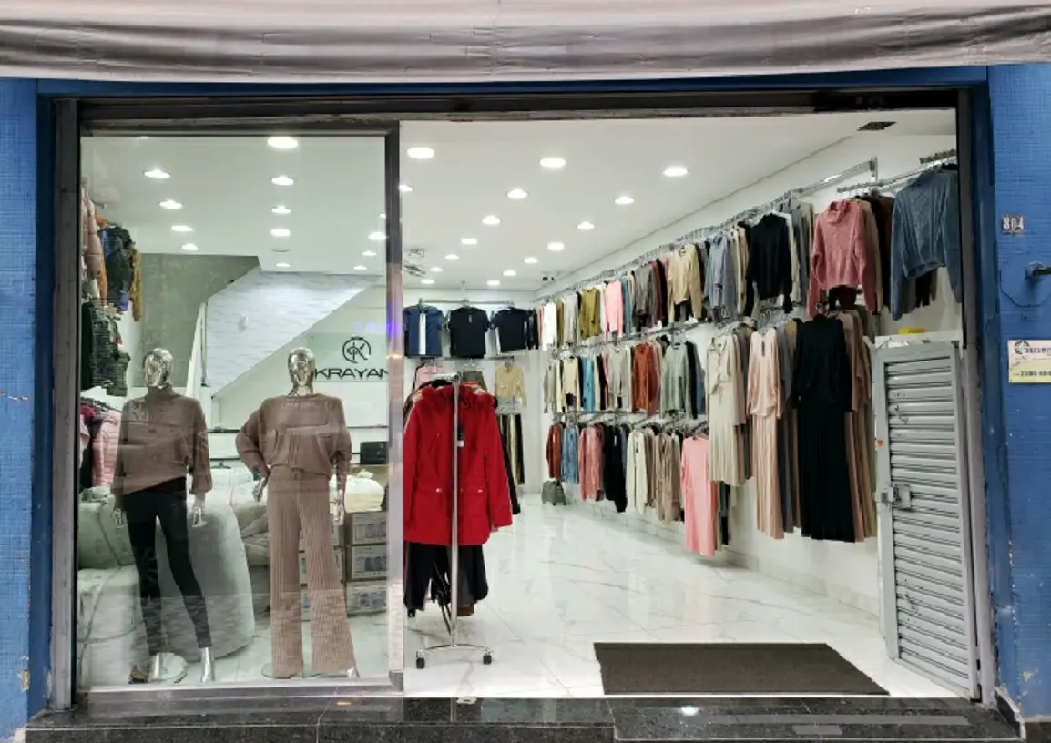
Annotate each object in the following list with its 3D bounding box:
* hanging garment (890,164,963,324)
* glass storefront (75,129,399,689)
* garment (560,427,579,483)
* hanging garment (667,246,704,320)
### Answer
[{"bbox_3d":[2.198,-0.700,4.322,0.480,0.840,0.180,0,-2,-16],"label":"hanging garment"},{"bbox_3d":[-1.442,0.175,3.945,1.650,2.814,0.080,-1,-2,2],"label":"glass storefront"},{"bbox_3d":[0.563,1.062,10.063,0.310,0.730,0.150,0,-2,-16],"label":"garment"},{"bbox_3d":[1.439,-0.795,7.090,0.110,0.630,0.440,0,-3,-23],"label":"hanging garment"}]

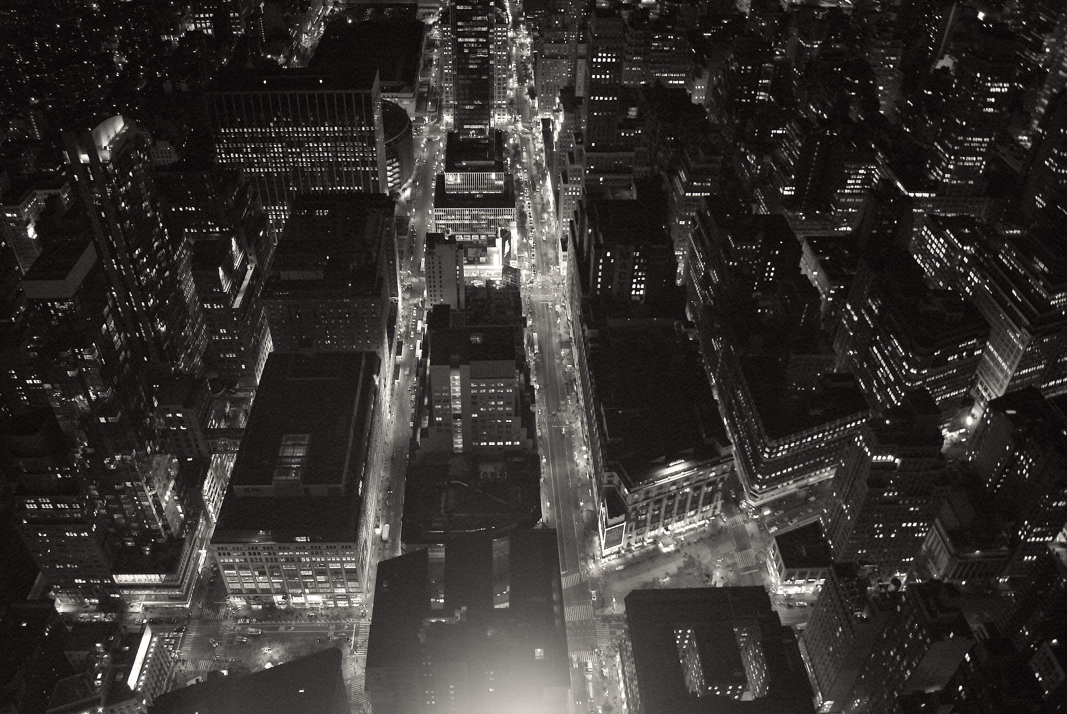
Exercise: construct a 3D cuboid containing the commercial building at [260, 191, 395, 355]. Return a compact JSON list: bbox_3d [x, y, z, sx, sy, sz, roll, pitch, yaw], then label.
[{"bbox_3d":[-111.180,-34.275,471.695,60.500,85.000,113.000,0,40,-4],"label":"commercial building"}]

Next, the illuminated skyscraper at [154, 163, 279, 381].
[{"bbox_3d":[-186.841,-47.697,465.546,54.500,106.000,90.000,0,40,-4],"label":"illuminated skyscraper"}]

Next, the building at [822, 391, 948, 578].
[{"bbox_3d":[154.400,61.480,360.180,38.000,99.000,38.000,0,40,-4],"label":"building"}]

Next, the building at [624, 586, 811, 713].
[{"bbox_3d":[66.330,128.230,312.350,58.000,51.000,51.000,0,40,-4],"label":"building"}]

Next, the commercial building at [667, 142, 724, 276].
[{"bbox_3d":[113.014,-105.032,571.471,25.500,89.000,33.000,0,40,-4],"label":"commercial building"}]

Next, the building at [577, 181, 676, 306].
[{"bbox_3d":[53.821,-51.648,504.722,50.000,86.000,72.000,0,40,-4],"label":"building"}]

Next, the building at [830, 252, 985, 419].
[{"bbox_3d":[212.110,2.950,445.180,55.000,85.000,77.000,0,40,-4],"label":"building"}]

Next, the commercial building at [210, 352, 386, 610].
[{"bbox_3d":[-106.705,54.419,390.783,60.000,52.000,121.000,0,40,-4],"label":"commercial building"}]

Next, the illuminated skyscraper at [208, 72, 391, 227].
[{"bbox_3d":[-155.280,-129.360,555.350,104.000,124.000,37.000,0,40,-4],"label":"illuminated skyscraper"}]

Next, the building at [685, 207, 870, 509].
[{"bbox_3d":[137.047,-6.462,466.797,60.500,73.000,192.000,0,40,-4],"label":"building"}]

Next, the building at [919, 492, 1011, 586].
[{"bbox_3d":[201.230,86.440,383.520,26.000,34.000,37.000,0,40,-4],"label":"building"}]

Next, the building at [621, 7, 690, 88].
[{"bbox_3d":[113.460,-287.660,782.670,62.000,97.000,39.000,0,40,-4],"label":"building"}]

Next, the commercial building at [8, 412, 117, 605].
[{"bbox_3d":[-193.855,68.839,336.751,30.500,90.000,28.000,0,40,-4],"label":"commercial building"}]

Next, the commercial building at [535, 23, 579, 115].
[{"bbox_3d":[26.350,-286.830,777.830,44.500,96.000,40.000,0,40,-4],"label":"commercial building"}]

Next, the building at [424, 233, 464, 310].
[{"bbox_3d":[-57.185,-53.771,523.003,24.000,55.000,16.500,0,40,-4],"label":"building"}]

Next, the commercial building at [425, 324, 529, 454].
[{"bbox_3d":[-28.640,32.540,386.320,50.500,98.000,29.000,0,40,-4],"label":"commercial building"}]

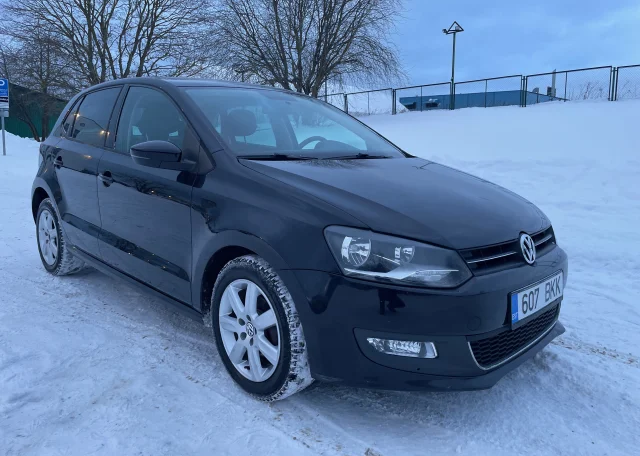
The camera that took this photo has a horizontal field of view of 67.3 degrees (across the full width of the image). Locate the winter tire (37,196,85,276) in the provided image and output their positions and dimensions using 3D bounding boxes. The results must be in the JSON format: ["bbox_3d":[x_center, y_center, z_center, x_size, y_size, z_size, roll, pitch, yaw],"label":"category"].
[{"bbox_3d":[-1.986,0.064,3.684,0.600,0.600,0.190,11,13,43],"label":"winter tire"}]

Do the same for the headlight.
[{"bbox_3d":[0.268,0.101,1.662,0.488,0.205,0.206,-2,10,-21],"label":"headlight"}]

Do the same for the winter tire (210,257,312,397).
[{"bbox_3d":[-0.227,0.398,1.984,0.190,0.600,0.600,-7,13,-43],"label":"winter tire"}]

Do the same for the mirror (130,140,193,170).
[{"bbox_3d":[-0.717,-0.328,2.186,0.222,0.133,0.183,-5,11,-33],"label":"mirror"}]

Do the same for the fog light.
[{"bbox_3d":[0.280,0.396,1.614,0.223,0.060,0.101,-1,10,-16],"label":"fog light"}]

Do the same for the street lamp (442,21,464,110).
[{"bbox_3d":[7.732,-9.307,27.747,1.200,5.068,0.800,3,6,19],"label":"street lamp"}]

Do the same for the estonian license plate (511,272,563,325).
[{"bbox_3d":[0.874,0.269,1.911,0.022,0.113,0.520,3,8,44],"label":"estonian license plate"}]

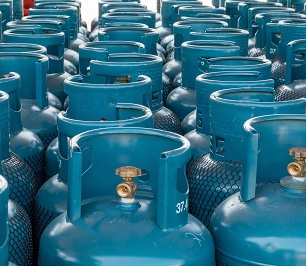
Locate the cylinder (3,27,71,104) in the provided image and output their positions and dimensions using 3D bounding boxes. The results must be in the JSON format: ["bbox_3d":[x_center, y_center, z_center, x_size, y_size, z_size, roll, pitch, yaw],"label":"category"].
[{"bbox_3d":[-0.476,0.188,3.927,0.372,1.200,0.372,0,13,0],"label":"cylinder"}]

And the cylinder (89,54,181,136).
[{"bbox_3d":[-0.087,0.336,3.299,0.372,1.200,0.372,6,14,24],"label":"cylinder"}]

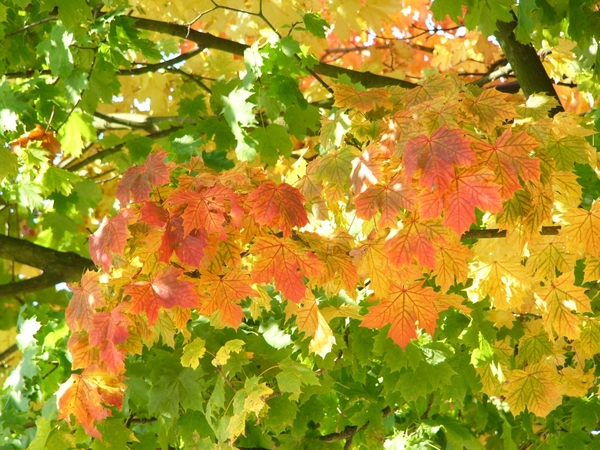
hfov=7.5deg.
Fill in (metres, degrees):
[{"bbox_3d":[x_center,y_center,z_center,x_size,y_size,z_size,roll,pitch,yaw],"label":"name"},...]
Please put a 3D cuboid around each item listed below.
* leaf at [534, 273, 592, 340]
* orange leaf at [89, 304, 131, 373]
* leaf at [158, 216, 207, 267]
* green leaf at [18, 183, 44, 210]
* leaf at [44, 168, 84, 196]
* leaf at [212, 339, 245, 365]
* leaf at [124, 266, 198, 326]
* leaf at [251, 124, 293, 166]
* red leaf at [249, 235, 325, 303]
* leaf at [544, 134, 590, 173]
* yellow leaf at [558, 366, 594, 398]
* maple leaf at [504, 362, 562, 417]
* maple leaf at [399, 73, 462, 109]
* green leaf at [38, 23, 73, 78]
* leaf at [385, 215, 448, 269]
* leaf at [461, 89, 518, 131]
[{"bbox_3d":[0.459,0.145,7.900,0.080,0.116,0.040,-20,-14,-5],"label":"leaf"},{"bbox_3d":[-0.350,0.208,8.400,0.082,0.119,0.040,0,-15,20],"label":"orange leaf"},{"bbox_3d":[-0.203,0.029,8.050,0.095,0.097,0.035,-17,-18,-11],"label":"leaf"},{"bbox_3d":[-0.532,-0.057,9.100,0.064,0.060,0.030,-15,-29,13],"label":"green leaf"},{"bbox_3d":[-0.470,-0.086,9.100,0.081,0.070,0.030,-15,-31,-20],"label":"leaf"},{"bbox_3d":[-0.127,0.226,8.100,0.055,0.048,0.020,11,-20,4],"label":"leaf"},{"bbox_3d":[-0.235,0.121,7.750,0.126,0.102,0.040,0,-15,-10],"label":"leaf"},{"bbox_3d":[-0.050,-0.144,8.100,0.074,0.074,0.035,0,-15,0],"label":"leaf"},{"bbox_3d":[-0.025,0.070,7.750,0.122,0.131,0.040,-18,-14,-5],"label":"red leaf"},{"bbox_3d":[0.503,-0.134,8.600,0.090,0.073,0.025,0,-28,0],"label":"leaf"},{"bbox_3d":[0.519,0.296,8.650,0.081,0.061,0.025,0,-30,-10],"label":"yellow leaf"},{"bbox_3d":[0.439,0.309,8.600,0.109,0.099,0.025,0,-20,0],"label":"maple leaf"},{"bbox_3d":[0.236,-0.236,8.200,0.111,0.079,0.035,-6,-38,-4],"label":"maple leaf"},{"bbox_3d":[-0.433,-0.307,8.100,0.071,0.096,0.045,0,-15,-25],"label":"green leaf"},{"bbox_3d":[0.204,0.029,8.000,0.112,0.098,0.030,0,-25,0],"label":"leaf"},{"bbox_3d":[0.356,-0.217,8.600,0.107,0.084,0.030,0,-35,0],"label":"leaf"}]

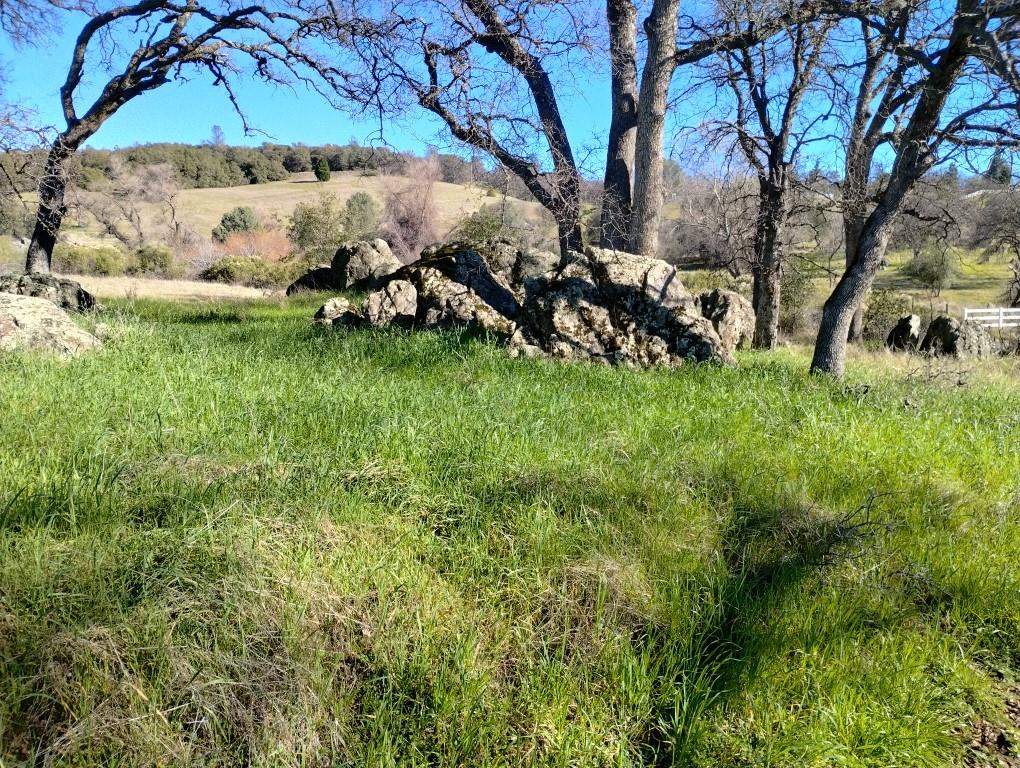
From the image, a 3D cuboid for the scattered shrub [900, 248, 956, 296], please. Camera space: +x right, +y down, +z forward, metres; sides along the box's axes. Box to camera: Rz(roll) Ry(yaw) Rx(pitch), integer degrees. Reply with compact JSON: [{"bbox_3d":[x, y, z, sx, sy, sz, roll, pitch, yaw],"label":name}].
[{"bbox_3d":[32.496,-8.637,64.000,4.360,3.760,4.270,0,8,0],"label":"scattered shrub"}]

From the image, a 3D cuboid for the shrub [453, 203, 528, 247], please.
[{"bbox_3d":[-1.041,-7.577,40.000,3.570,2.350,2.940,0,8,0],"label":"shrub"}]

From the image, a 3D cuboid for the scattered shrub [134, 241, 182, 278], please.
[{"bbox_3d":[-19.570,-6.904,46.000,2.590,1.890,2.410,0,8,0],"label":"scattered shrub"}]

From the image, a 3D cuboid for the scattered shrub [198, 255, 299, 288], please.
[{"bbox_3d":[-12.027,-5.174,38.000,4.460,1.520,2.760,0,8,0],"label":"scattered shrub"}]

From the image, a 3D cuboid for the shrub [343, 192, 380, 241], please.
[{"bbox_3d":[-8.987,-9.834,50.000,2.230,3.400,2.180,0,8,0],"label":"shrub"}]

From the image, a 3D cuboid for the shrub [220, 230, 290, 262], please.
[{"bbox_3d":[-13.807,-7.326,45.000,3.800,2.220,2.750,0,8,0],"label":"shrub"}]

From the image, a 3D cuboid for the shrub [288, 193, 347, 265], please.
[{"bbox_3d":[-9.786,-7.651,42.000,2.860,3.850,2.650,0,8,0],"label":"shrub"}]

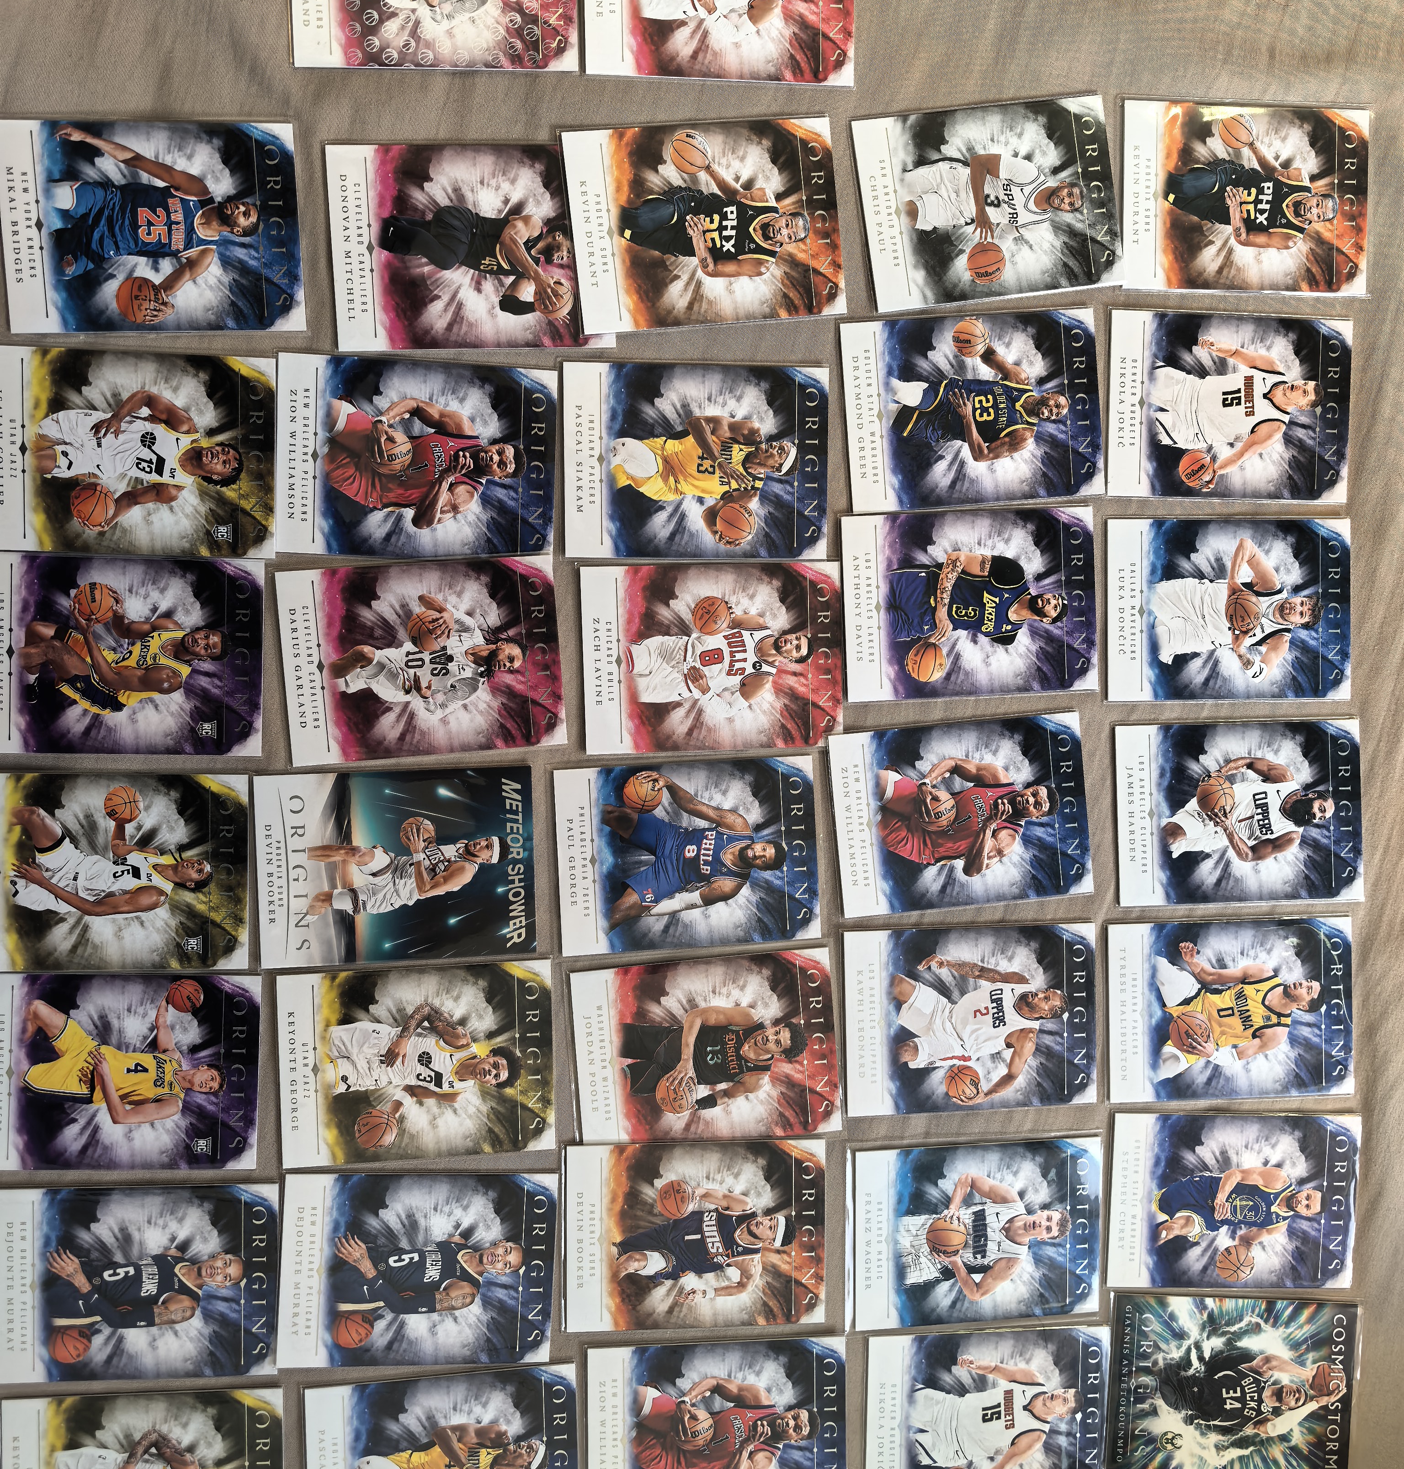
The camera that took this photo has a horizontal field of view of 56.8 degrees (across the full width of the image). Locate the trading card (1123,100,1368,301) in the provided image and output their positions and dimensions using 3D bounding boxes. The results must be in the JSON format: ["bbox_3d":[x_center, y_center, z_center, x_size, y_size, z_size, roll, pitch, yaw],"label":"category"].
[{"bbox_3d":[0.190,-0.187,0.453,0.089,0.001,0.064,-1,92,-5],"label":"trading card"}]

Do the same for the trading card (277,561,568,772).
[{"bbox_3d":[-0.091,-0.025,0.427,0.089,0.001,0.064,-5,93,-7],"label":"trading card"}]

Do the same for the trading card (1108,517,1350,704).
[{"bbox_3d":[0.186,-0.044,0.458,0.089,0.001,0.064,-1,92,-5],"label":"trading card"}]

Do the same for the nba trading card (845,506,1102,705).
[{"bbox_3d":[0.093,-0.045,0.447,0.089,0.001,0.064,-3,93,-7],"label":"nba trading card"}]

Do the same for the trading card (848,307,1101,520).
[{"bbox_3d":[0.093,-0.111,0.443,0.089,0.001,0.064,-5,93,-7],"label":"trading card"}]

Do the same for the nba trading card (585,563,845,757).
[{"bbox_3d":[0.004,-0.026,0.441,0.089,0.001,0.064,-2,93,-7],"label":"nba trading card"}]

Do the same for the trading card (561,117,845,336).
[{"bbox_3d":[0.002,-0.168,0.429,0.089,0.001,0.064,-7,94,-6],"label":"trading card"}]

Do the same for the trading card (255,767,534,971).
[{"bbox_3d":[-0.101,0.043,0.428,0.089,0.001,0.064,-2,93,-7],"label":"trading card"}]

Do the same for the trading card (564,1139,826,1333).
[{"bbox_3d":[-0.002,0.172,0.446,0.089,0.001,0.064,0,91,-5],"label":"trading card"}]

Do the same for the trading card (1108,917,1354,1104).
[{"bbox_3d":[0.188,0.098,0.460,0.089,0.001,0.064,-1,91,-4],"label":"trading card"}]

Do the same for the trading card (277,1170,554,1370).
[{"bbox_3d":[-0.094,0.178,0.432,0.089,0.001,0.064,3,91,-8],"label":"trading card"}]

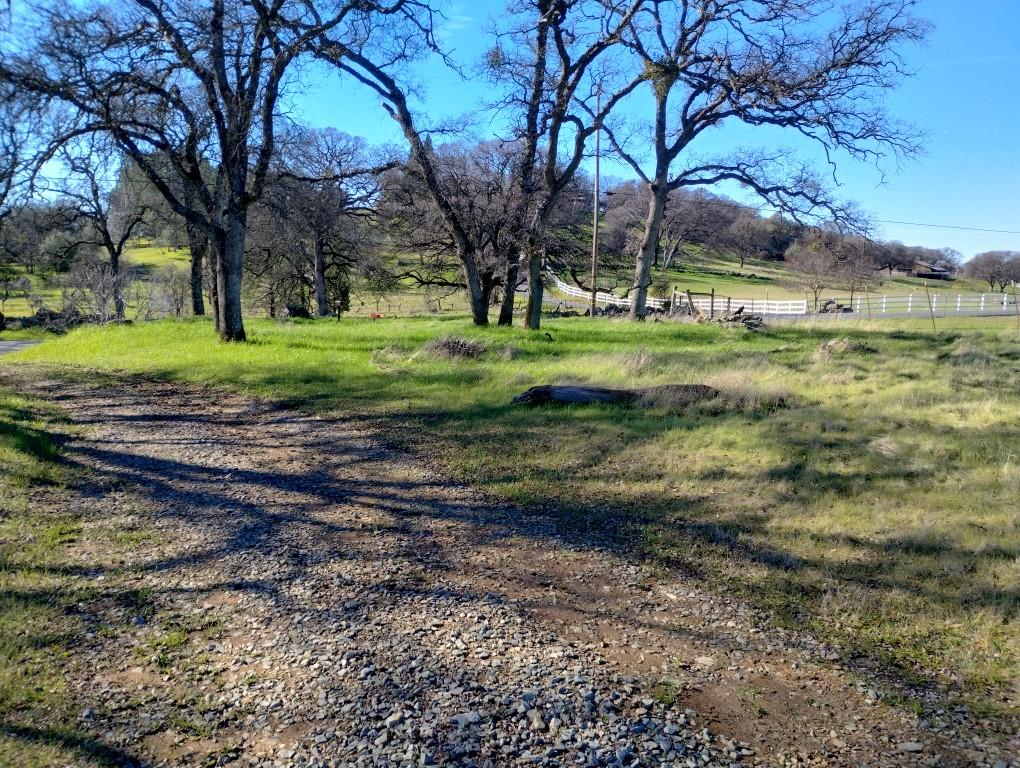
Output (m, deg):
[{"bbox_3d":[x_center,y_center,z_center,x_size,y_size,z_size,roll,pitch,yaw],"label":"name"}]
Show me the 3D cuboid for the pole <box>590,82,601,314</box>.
[{"bbox_3d":[3.903,-8.140,37.361,0.280,10.380,0.280,1,7,0],"label":"pole"}]

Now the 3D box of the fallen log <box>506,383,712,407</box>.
[{"bbox_3d":[1.405,0.153,11.000,2.750,0.330,0.400,0,7,0],"label":"fallen log"}]

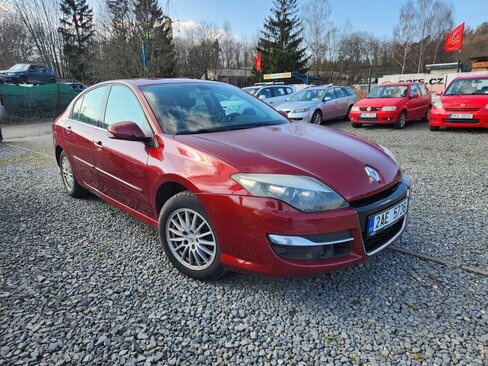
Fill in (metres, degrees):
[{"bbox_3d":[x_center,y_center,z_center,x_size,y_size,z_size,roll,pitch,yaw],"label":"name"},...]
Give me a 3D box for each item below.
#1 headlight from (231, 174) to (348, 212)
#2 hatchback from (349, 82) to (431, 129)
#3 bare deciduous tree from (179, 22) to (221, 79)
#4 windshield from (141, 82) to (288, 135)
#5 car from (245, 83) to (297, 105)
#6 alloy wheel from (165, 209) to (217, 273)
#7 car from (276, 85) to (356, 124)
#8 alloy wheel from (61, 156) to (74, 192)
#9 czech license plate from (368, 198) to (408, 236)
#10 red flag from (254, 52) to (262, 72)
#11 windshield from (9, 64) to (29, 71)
[{"bbox_3d":[0.265,0.048,1.806,0.480,0.220,0.490,-14,20,-41],"label":"headlight"},{"bbox_3d":[5.290,-2.765,11.410,3.740,1.420,1.650,-16,21,-42],"label":"hatchback"},{"bbox_3d":[-3.430,-9.591,26.388,4.000,7.300,3.800,-1,15,0],"label":"bare deciduous tree"},{"bbox_3d":[-0.305,-0.796,3.102,1.450,0.160,0.900,-14,46,-41],"label":"windshield"},{"bbox_3d":[0.516,-3.674,15.171,1.770,1.620,4.400,12,20,39],"label":"car"},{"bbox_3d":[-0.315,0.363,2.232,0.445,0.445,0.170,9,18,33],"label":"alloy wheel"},{"bbox_3d":[3.000,-3.250,13.420,1.780,1.470,4.690,12,20,39],"label":"car"},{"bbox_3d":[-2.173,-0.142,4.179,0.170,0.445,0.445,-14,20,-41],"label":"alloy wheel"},{"bbox_3d":[0.907,0.206,2.024,0.520,0.110,0.015,-14,20,-41],"label":"czech license plate"},{"bbox_3d":[0.805,-6.690,18.000,0.420,1.100,0.150,-1,15,0],"label":"red flag"},{"bbox_3d":[-15.977,-8.173,23.000,1.380,0.120,0.750,0,48,5],"label":"windshield"}]

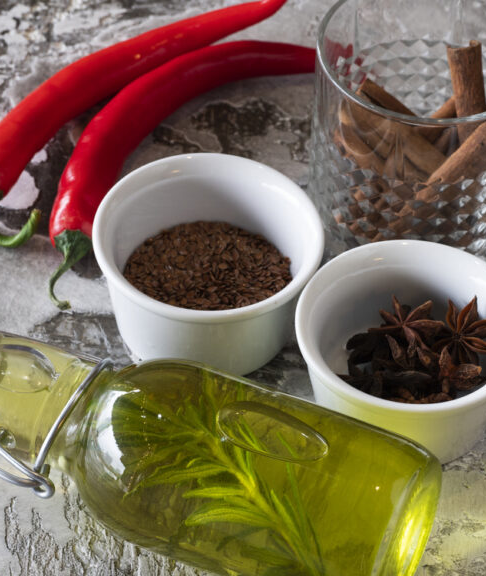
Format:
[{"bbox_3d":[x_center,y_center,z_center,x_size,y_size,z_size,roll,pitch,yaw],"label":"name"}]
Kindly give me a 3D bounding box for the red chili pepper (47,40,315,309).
[{"bbox_3d":[-0.032,-0.059,1.060,0.060,0.024,0.180,32,53,24],"label":"red chili pepper"}]

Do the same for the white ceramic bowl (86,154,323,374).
[{"bbox_3d":[-0.014,-0.004,0.993,0.084,0.044,0.084,2,47,-2],"label":"white ceramic bowl"}]

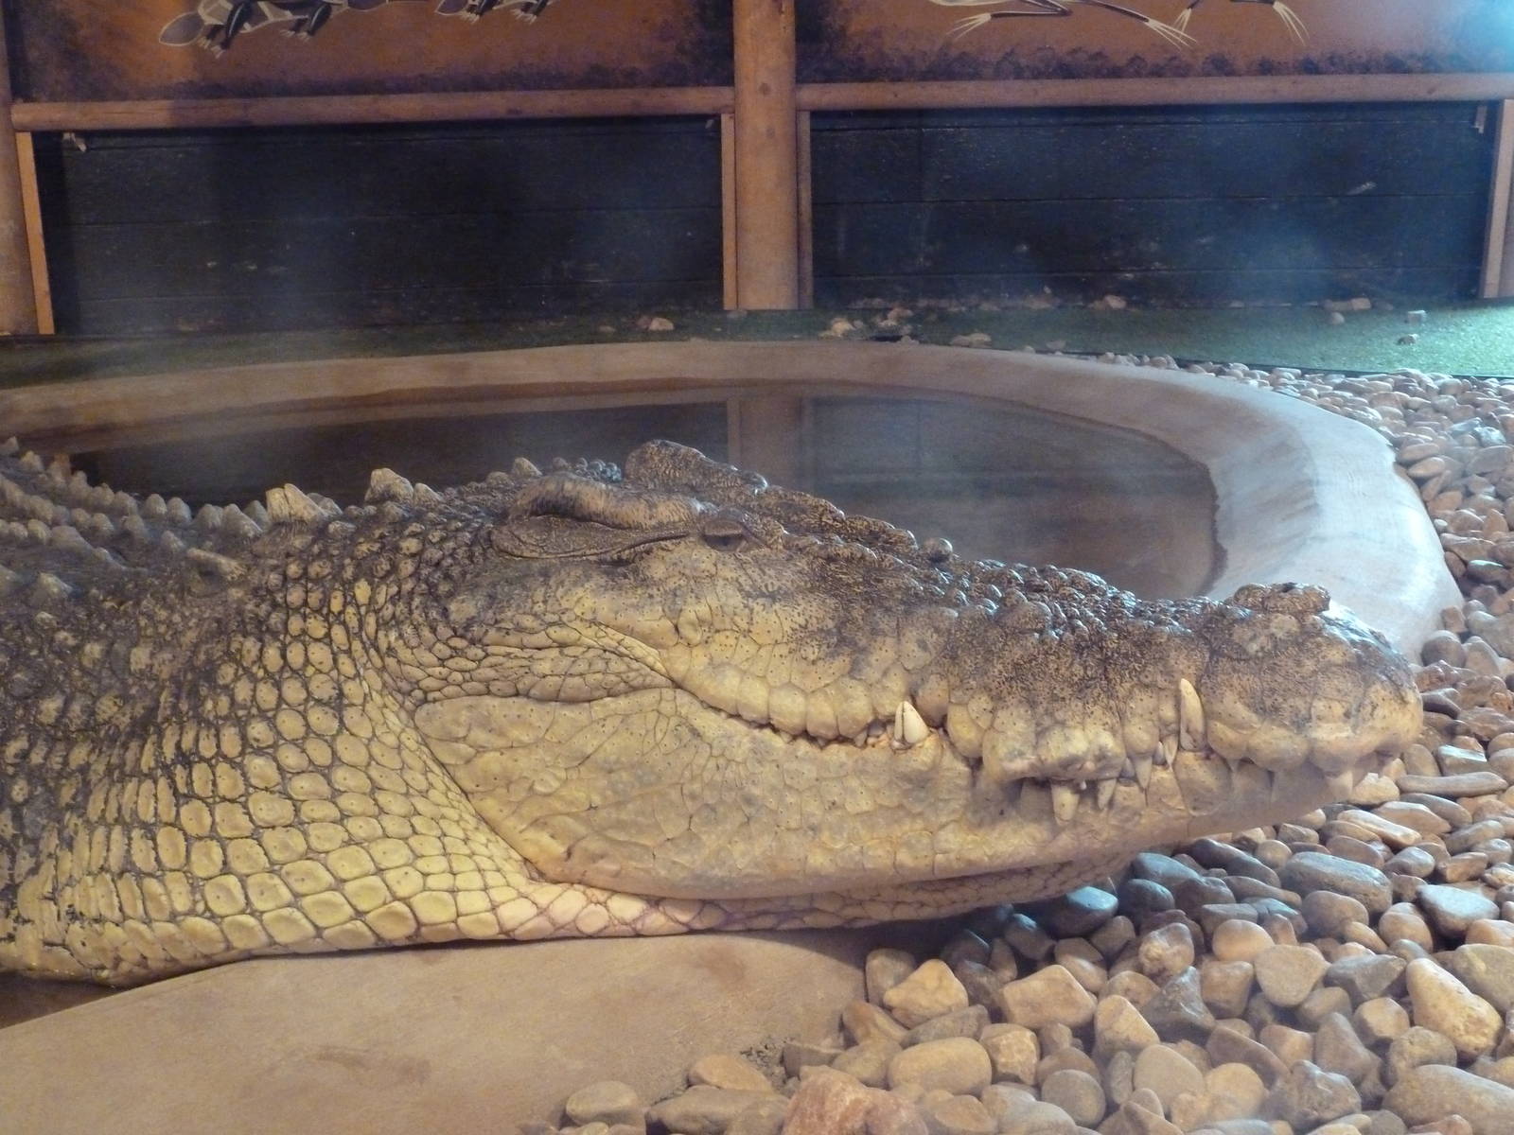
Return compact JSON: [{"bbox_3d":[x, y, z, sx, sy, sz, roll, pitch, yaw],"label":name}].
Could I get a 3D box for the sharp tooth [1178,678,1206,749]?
[{"bbox_3d":[0.310,0.104,1.247,0.018,0.050,0.018,-2,15,15],"label":"sharp tooth"}]

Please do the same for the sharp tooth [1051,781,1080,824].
[{"bbox_3d":[0.221,0.166,1.250,0.018,0.029,0.017,3,16,13],"label":"sharp tooth"}]

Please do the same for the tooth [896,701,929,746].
[{"bbox_3d":[0.113,0.111,1.257,0.022,0.031,0.019,3,16,13],"label":"tooth"}]

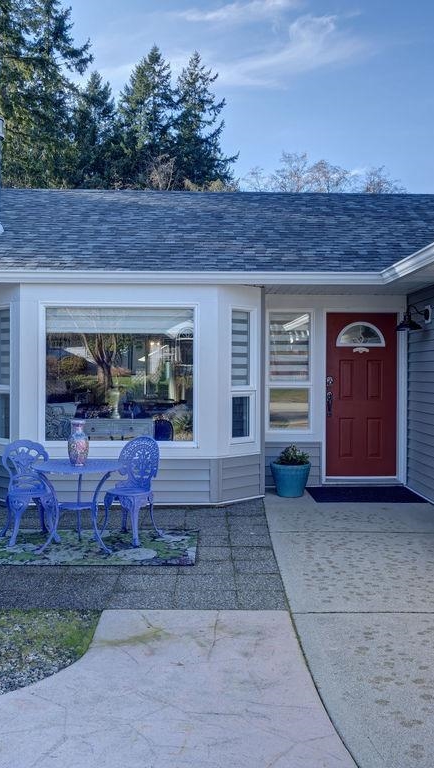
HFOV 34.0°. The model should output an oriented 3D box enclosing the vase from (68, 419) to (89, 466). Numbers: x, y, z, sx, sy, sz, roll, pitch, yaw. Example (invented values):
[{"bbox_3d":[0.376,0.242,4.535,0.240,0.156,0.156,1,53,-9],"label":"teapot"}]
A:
[{"bbox_3d":[-1.160,0.496,5.947,0.180,0.390,0.180,0,1,-1],"label":"vase"}]

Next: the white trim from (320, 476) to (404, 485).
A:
[{"bbox_3d":[1.766,1.179,8.698,0.985,0.096,0.091,0,1,-2],"label":"white trim"}]

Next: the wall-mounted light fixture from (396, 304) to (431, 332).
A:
[{"bbox_3d":[2.147,-0.736,7.917,0.386,0.274,0.304,0,1,-2],"label":"wall-mounted light fixture"}]

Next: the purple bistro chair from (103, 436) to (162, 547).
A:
[{"bbox_3d":[-0.749,0.922,6.261,0.430,0.870,0.460,1,1,30],"label":"purple bistro chair"}]

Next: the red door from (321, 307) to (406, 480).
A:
[{"bbox_3d":[1.835,0.147,8.903,1.060,2.175,0.130,0,1,-1],"label":"red door"}]

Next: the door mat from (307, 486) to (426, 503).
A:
[{"bbox_3d":[1.700,1.285,8.222,1.218,0.015,0.934,0,1,-2],"label":"door mat"}]

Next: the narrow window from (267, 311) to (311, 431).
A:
[{"bbox_3d":[0.889,-0.165,8.729,0.538,1.472,0.081,0,1,-2],"label":"narrow window"}]

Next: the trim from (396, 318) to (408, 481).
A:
[{"bbox_3d":[2.268,0.191,8.729,0.127,2.091,0.071,0,1,-2],"label":"trim"}]

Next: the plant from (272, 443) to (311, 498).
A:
[{"bbox_3d":[0.869,1.004,8.277,0.460,0.598,0.460,0,1,-1],"label":"plant"}]

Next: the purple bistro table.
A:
[{"bbox_3d":[-1.122,0.990,5.745,0.736,0.660,0.736,0,1,-2],"label":"purple bistro table"}]

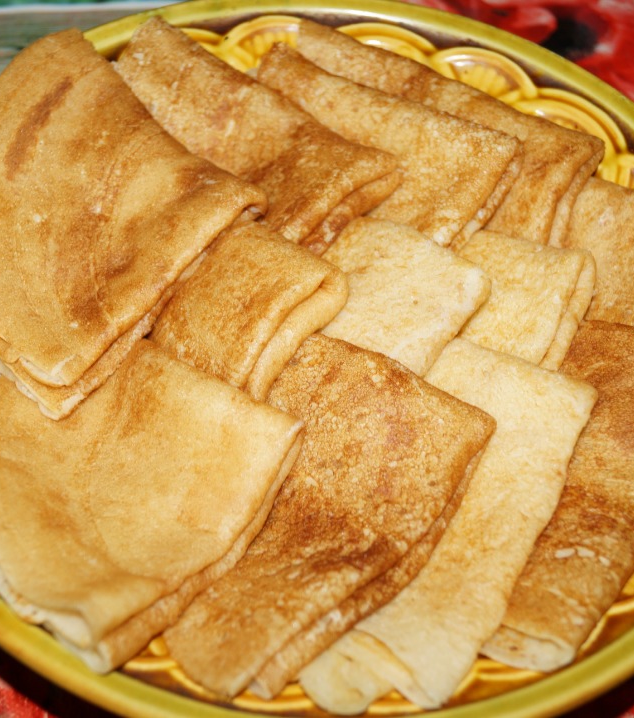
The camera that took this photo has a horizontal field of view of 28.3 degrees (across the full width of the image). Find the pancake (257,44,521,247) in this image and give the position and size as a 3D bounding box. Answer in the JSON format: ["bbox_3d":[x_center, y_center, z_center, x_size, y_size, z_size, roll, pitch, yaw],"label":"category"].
[{"bbox_3d":[0.015,-0.080,0.497,0.113,0.021,0.068,25,57,13],"label":"pancake"}]

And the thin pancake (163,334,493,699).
[{"bbox_3d":[0.000,0.054,0.401,0.080,0.021,0.120,25,57,13],"label":"thin pancake"}]

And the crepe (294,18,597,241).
[{"bbox_3d":[0.035,-0.085,0.505,0.139,0.020,0.066,25,57,13],"label":"crepe"}]

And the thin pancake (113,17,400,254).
[{"bbox_3d":[-0.033,-0.086,0.495,0.130,0.022,0.068,30,58,16],"label":"thin pancake"}]

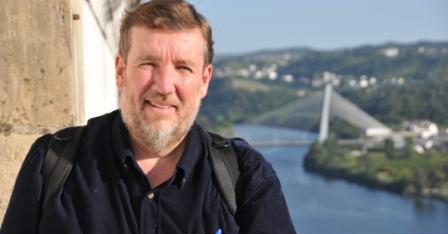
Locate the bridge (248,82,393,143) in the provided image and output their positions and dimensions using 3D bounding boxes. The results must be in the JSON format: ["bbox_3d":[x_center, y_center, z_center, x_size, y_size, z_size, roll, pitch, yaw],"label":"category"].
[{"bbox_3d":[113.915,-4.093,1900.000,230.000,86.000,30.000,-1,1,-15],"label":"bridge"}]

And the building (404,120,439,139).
[{"bbox_3d":[277.949,17.592,1960.000,46.000,24.000,28.000,0,1,9],"label":"building"}]

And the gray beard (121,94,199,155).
[{"bbox_3d":[-0.112,0.014,2.420,0.138,0.108,0.105,4,1,-3],"label":"gray beard"}]

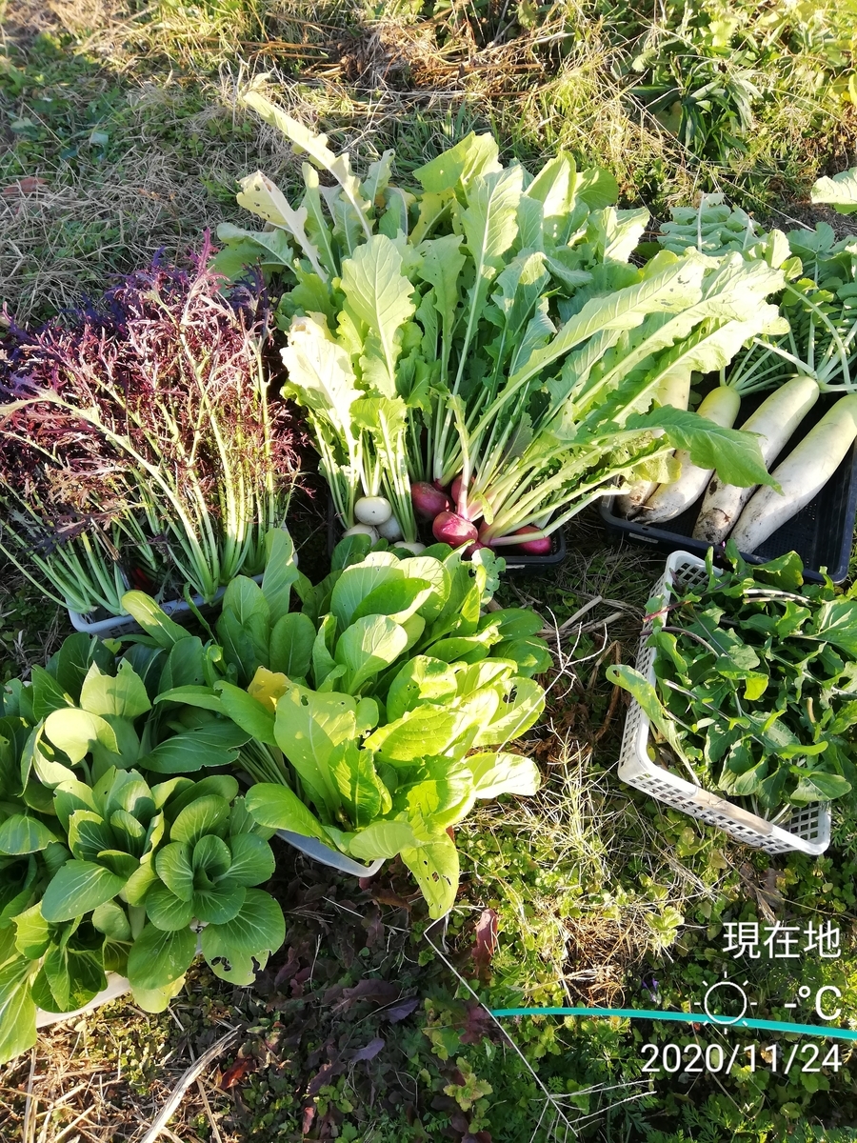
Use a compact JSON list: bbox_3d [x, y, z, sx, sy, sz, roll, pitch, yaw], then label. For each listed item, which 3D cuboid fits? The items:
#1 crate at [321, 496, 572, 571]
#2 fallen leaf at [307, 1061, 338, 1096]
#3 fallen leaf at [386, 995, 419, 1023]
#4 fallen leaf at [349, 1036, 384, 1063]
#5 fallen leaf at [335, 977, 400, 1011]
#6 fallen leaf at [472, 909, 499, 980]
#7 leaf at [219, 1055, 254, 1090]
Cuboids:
[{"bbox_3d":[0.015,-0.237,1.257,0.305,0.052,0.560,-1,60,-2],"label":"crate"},{"bbox_3d":[-0.103,0.493,0.833,0.016,0.014,0.036,39,66,19],"label":"fallen leaf"},{"bbox_3d":[-0.026,0.441,0.866,0.036,0.014,0.019,-16,61,-11],"label":"fallen leaf"},{"bbox_3d":[-0.060,0.472,0.846,0.038,0.014,0.016,-23,63,-14],"label":"fallen leaf"},{"bbox_3d":[-0.061,0.430,0.871,0.067,0.014,0.024,-11,60,-7],"label":"fallen leaf"},{"bbox_3d":[0.061,0.389,0.898,0.024,0.014,0.070,6,60,2],"label":"fallen leaf"},{"bbox_3d":[-0.186,0.487,0.835,0.038,0.014,0.017,-37,67,-21],"label":"leaf"}]

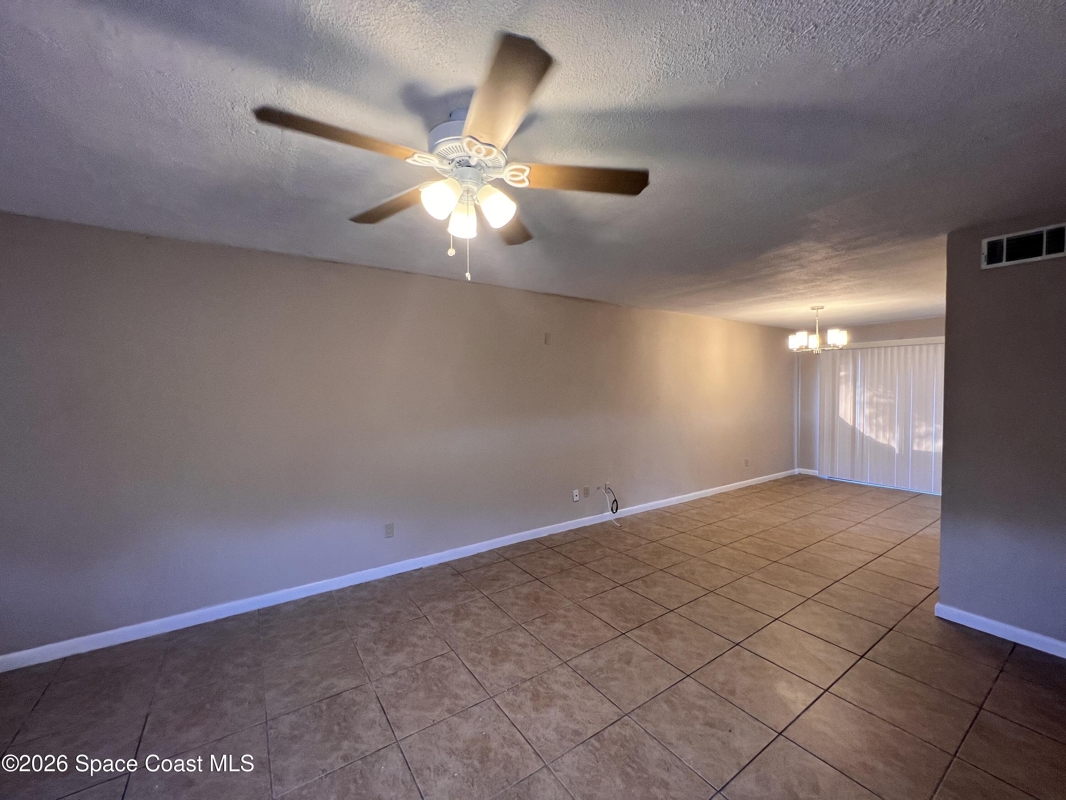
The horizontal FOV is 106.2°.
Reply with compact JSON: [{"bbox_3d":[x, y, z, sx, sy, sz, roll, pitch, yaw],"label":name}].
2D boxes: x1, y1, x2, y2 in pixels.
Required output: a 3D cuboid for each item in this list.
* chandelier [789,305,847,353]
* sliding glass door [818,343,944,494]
[{"bbox_3d":[3.430,-0.830,4.827,0.570,0.560,0.570,-1,2,-33],"label":"chandelier"},{"bbox_3d":[5.214,0.259,5.833,0.120,2.066,1.880,-1,2,-33],"label":"sliding glass door"}]

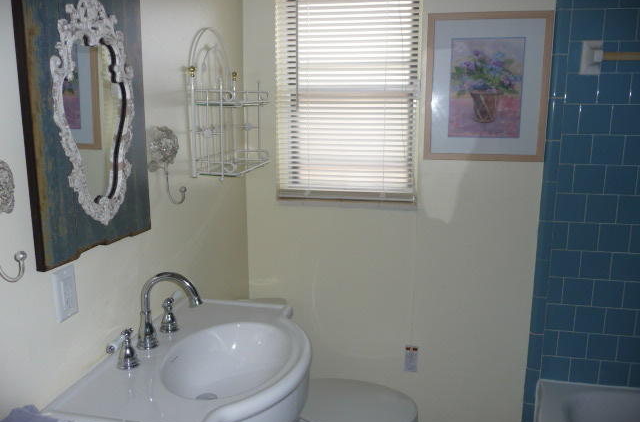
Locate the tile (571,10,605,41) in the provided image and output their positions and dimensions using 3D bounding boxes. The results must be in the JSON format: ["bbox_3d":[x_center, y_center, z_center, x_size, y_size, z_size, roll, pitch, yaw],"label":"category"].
[{"bbox_3d":[0.952,-0.659,1.844,0.108,0.108,0.010,2,10,9],"label":"tile"}]

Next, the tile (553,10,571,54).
[{"bbox_3d":[0.869,-0.640,1.858,0.051,0.152,0.015,2,10,10],"label":"tile"}]

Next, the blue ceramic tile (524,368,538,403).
[{"bbox_3d":[0.860,0.713,2.105,0.051,0.152,0.010,2,10,9],"label":"blue ceramic tile"}]

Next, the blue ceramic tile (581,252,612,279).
[{"bbox_3d":[1.060,0.209,1.990,0.107,0.108,0.010,2,10,10],"label":"blue ceramic tile"}]

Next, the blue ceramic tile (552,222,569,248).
[{"bbox_3d":[0.920,0.094,1.985,0.053,0.108,0.010,2,11,9],"label":"blue ceramic tile"}]

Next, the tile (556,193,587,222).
[{"bbox_3d":[0.948,-0.012,1.961,0.108,0.108,0.010,2,11,9],"label":"tile"}]

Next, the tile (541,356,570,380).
[{"bbox_3d":[0.942,0.636,2.075,0.108,0.108,0.010,2,10,10],"label":"tile"}]

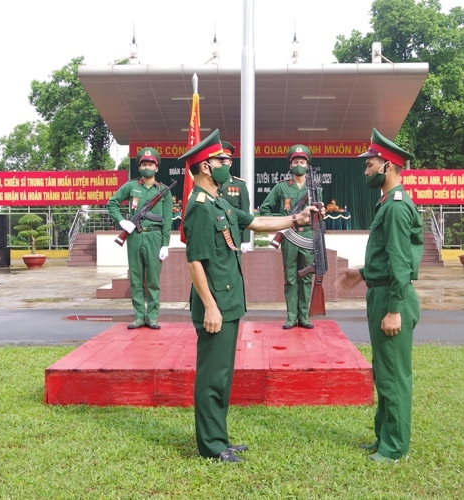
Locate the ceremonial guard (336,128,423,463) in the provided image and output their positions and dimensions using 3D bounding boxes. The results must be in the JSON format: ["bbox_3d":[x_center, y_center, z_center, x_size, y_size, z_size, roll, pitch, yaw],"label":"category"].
[{"bbox_3d":[0.817,0.233,4.157,0.480,1.800,0.520,0,1,-3],"label":"ceremonial guard"}]

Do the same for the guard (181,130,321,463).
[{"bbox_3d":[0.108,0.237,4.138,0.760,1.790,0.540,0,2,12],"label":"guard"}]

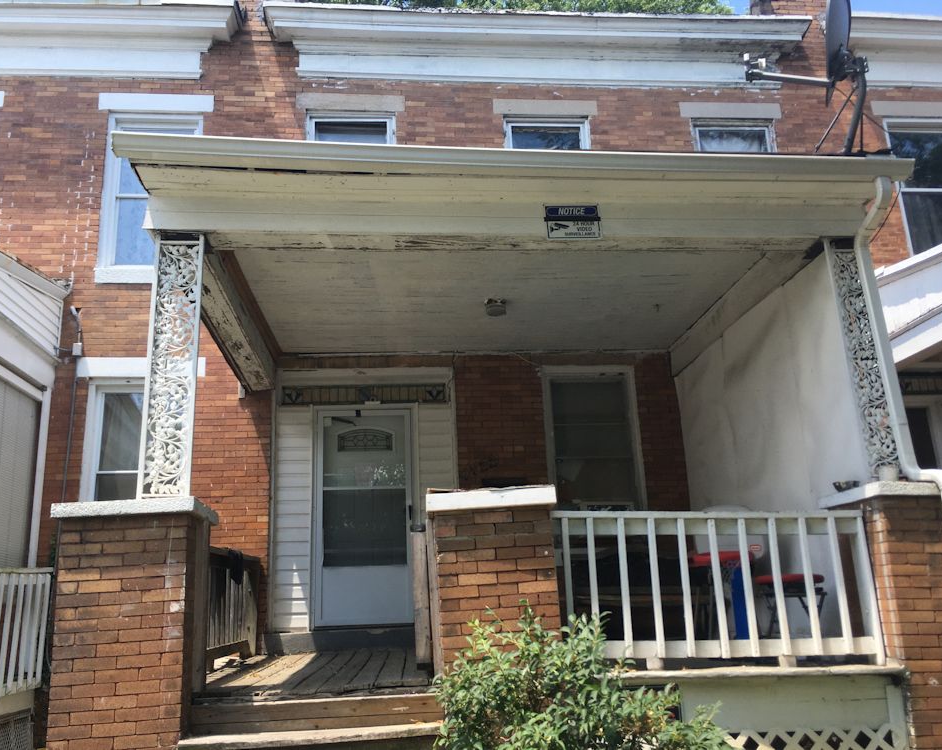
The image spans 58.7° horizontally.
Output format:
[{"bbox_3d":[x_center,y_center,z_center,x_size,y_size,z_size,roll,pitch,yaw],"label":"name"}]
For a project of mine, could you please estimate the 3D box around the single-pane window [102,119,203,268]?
[{"bbox_3d":[-3.290,-1.890,8.643,0.920,1.700,0.100,-1,-15,-6],"label":"single-pane window"}]

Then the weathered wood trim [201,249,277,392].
[{"bbox_3d":[-1.885,-0.464,6.676,0.280,0.330,3.250,-1,-15,-6],"label":"weathered wood trim"}]

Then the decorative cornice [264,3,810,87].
[{"bbox_3d":[0.836,-3.645,9.334,6.130,0.715,0.310,-1,-15,-6],"label":"decorative cornice"}]

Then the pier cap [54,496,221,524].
[{"bbox_3d":[-1.827,0.765,4.633,0.710,0.080,0.650,-1,-15,-6],"label":"pier cap"}]

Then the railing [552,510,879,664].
[{"bbox_3d":[1.383,1.224,4.801,1.880,0.870,0.100,-1,-15,-6],"label":"railing"}]

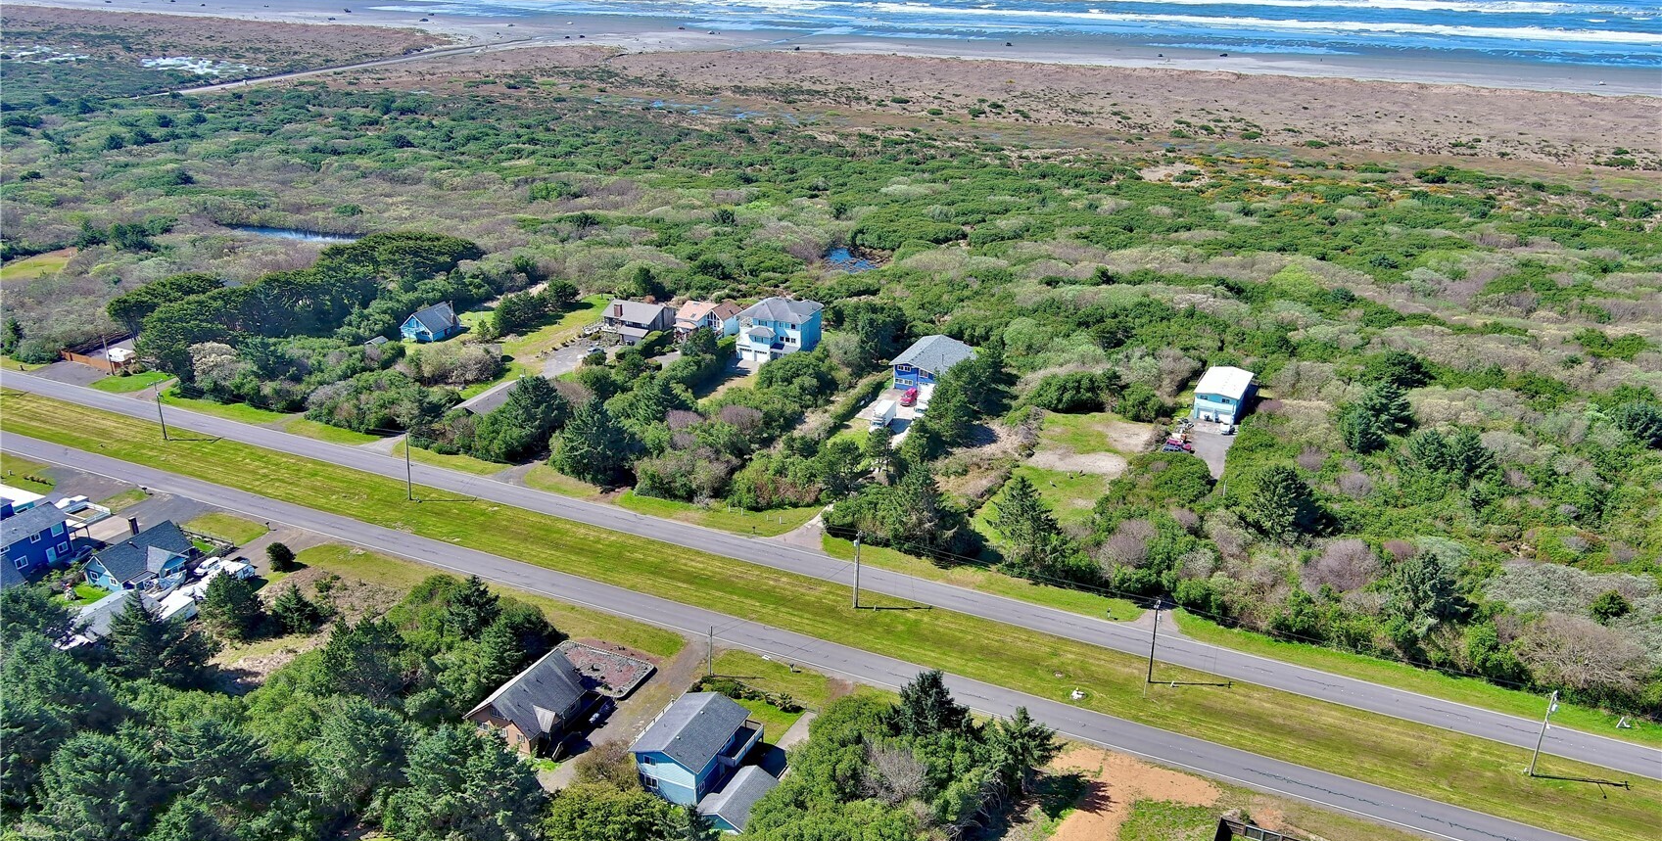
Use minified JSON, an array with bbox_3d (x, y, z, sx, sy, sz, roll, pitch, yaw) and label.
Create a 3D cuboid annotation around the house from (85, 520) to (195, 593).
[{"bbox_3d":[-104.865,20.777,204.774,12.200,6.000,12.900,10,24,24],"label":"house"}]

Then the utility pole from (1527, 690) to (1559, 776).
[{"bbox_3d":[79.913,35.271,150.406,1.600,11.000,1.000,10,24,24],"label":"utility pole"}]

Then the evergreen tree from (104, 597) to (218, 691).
[{"bbox_3d":[-91.132,28.037,178.680,13.200,11.800,13.200,0,22,0],"label":"evergreen tree"}]

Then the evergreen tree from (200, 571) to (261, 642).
[{"bbox_3d":[-80.737,24.455,180.214,8.200,9.300,8.200,0,22,0],"label":"evergreen tree"}]

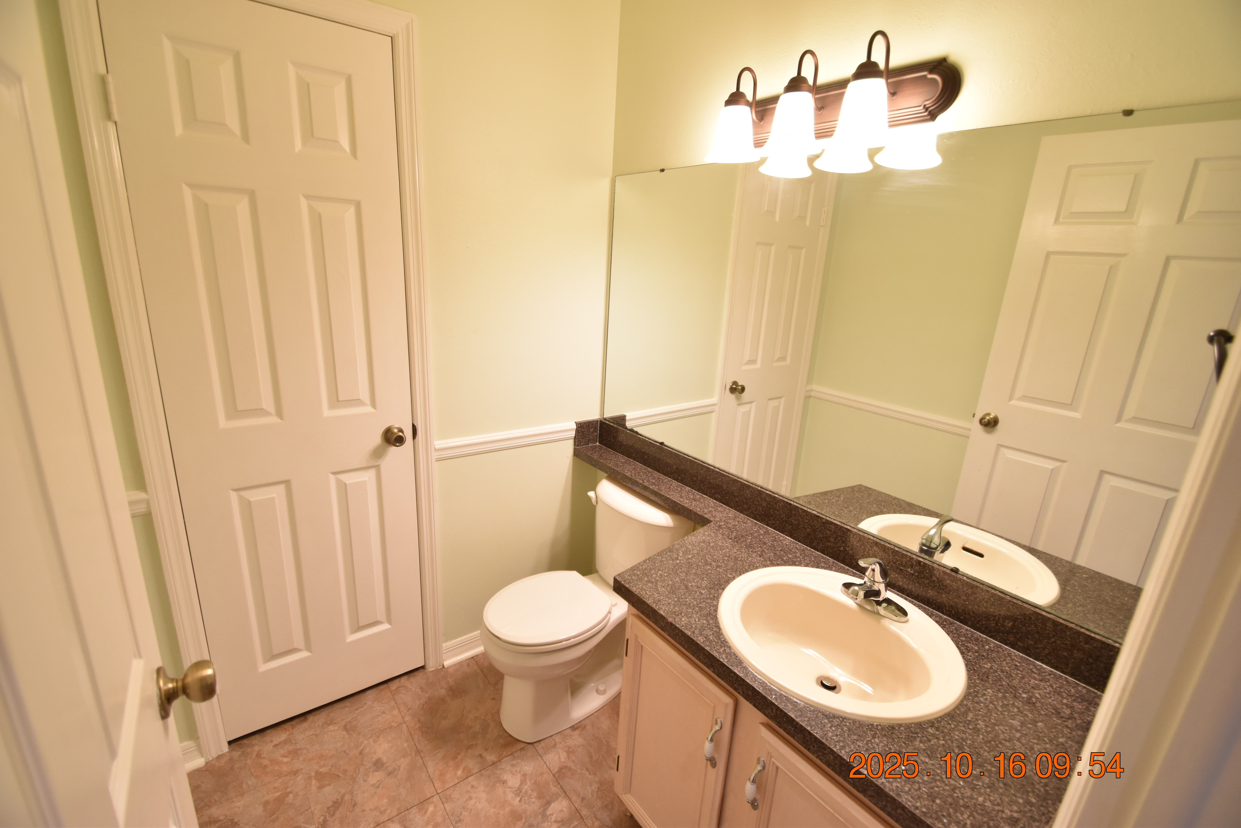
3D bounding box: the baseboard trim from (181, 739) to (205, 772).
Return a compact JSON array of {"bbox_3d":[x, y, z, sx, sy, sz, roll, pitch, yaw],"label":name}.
[{"bbox_3d":[-1.264,1.002,1.518,0.070,0.099,0.020,-9,20,-37],"label":"baseboard trim"}]

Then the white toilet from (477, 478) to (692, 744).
[{"bbox_3d":[-0.148,0.670,1.805,0.690,0.732,0.438,-9,20,-37],"label":"white toilet"}]

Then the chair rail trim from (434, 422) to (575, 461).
[{"bbox_3d":[-0.409,0.100,1.924,0.558,0.067,0.022,-8,19,-37],"label":"chair rail trim"}]

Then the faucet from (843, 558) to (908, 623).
[{"bbox_3d":[0.556,0.380,1.153,0.153,0.144,0.156,-9,20,-37],"label":"faucet"}]

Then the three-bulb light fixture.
[{"bbox_3d":[0.433,-0.726,1.216,0.175,0.237,0.631,-9,20,-37],"label":"three-bulb light fixture"}]

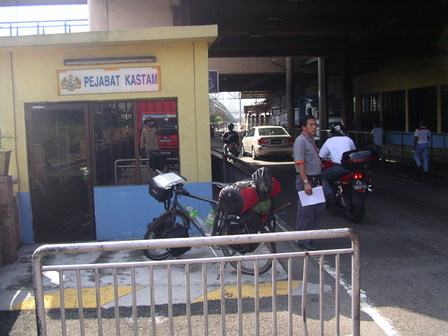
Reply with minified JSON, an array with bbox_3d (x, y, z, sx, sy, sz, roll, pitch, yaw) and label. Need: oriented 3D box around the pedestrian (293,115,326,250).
[{"bbox_3d":[1.086,0.198,6.120,0.330,1.710,0.480,1,6,22],"label":"pedestrian"}]

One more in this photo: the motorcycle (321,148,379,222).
[{"bbox_3d":[1.995,0.235,8.211,0.740,1.180,2.050,-2,6,-9],"label":"motorcycle"}]

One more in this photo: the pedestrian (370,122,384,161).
[{"bbox_3d":[6.282,-1.093,19.600,0.500,1.630,0.380,-2,6,-3],"label":"pedestrian"}]

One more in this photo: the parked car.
[{"bbox_3d":[1.920,-1.200,22.400,1.720,1.470,4.500,-2,6,-9],"label":"parked car"}]

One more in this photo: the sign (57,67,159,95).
[{"bbox_3d":[-1.559,-1.173,6.480,1.390,0.345,0.050,-2,6,-6],"label":"sign"}]

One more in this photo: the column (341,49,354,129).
[{"bbox_3d":[4.771,-2.771,18.500,0.450,5.000,0.450,-2,6,-9],"label":"column"}]

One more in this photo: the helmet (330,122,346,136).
[{"bbox_3d":[1.949,-0.650,8.150,0.260,0.270,0.310,-2,6,-9],"label":"helmet"}]

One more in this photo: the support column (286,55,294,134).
[{"bbox_3d":[3.525,-3.481,25.500,0.400,5.100,0.400,-2,6,-9],"label":"support column"}]

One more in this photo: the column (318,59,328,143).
[{"bbox_3d":[4.557,-3.111,22.000,0.400,5.000,0.400,-2,6,-9],"label":"column"}]

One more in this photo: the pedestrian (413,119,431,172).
[{"bbox_3d":[6.104,-0.652,14.800,0.500,1.620,0.400,-2,6,-4],"label":"pedestrian"}]

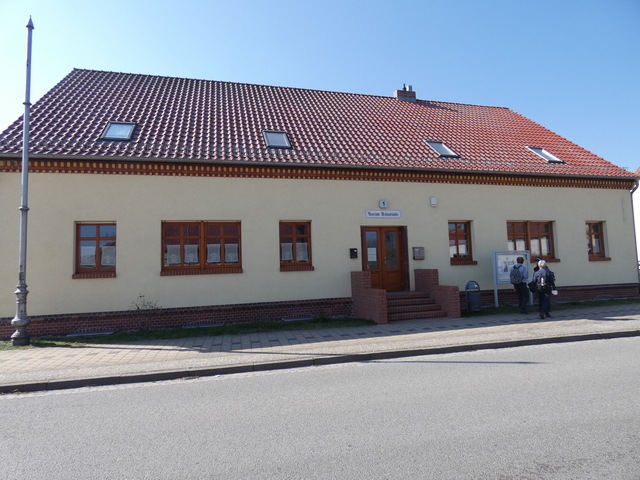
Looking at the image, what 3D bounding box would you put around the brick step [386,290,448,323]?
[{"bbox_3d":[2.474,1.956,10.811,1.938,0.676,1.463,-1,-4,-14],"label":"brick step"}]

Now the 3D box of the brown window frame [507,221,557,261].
[{"bbox_3d":[7.728,0.069,13.480,2.209,1.532,0.190,-1,-4,-14],"label":"brown window frame"}]

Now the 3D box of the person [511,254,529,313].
[{"bbox_3d":[6.077,1.373,11.183,0.480,1.698,0.500,2,-6,-44],"label":"person"}]

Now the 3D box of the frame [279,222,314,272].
[{"bbox_3d":[-0.733,0.177,11.358,1.071,1.532,0.190,-1,-4,-14],"label":"frame"}]

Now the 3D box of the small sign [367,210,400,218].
[{"bbox_3d":[2.090,-0.838,12.044,1.220,0.241,0.050,-1,-4,-14],"label":"small sign"}]

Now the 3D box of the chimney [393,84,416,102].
[{"bbox_3d":[4.349,-7.422,19.013,1.021,0.961,0.515,-1,-4,-14],"label":"chimney"}]

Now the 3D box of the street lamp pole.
[{"bbox_3d":[-7.017,-1.549,8.822,0.328,7.955,0.328,-1,-4,-14],"label":"street lamp pole"}]

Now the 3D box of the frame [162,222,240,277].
[{"bbox_3d":[-3.383,0.211,10.693,2.242,1.532,0.190,-1,-4,-14],"label":"frame"}]

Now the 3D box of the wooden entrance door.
[{"bbox_3d":[2.030,0.635,12.273,1.612,2.177,0.140,-1,-4,-14],"label":"wooden entrance door"}]

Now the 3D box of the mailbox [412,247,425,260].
[{"bbox_3d":[3.228,0.464,12.168,0.397,0.412,0.150,-1,-4,-14],"label":"mailbox"}]

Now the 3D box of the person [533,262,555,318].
[{"bbox_3d":[6.145,1.362,10.246,0.500,1.594,0.480,-5,-5,34],"label":"person"}]

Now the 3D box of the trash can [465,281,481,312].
[{"bbox_3d":[4.993,1.846,12.054,0.430,1.012,0.380,-1,-4,-14],"label":"trash can"}]

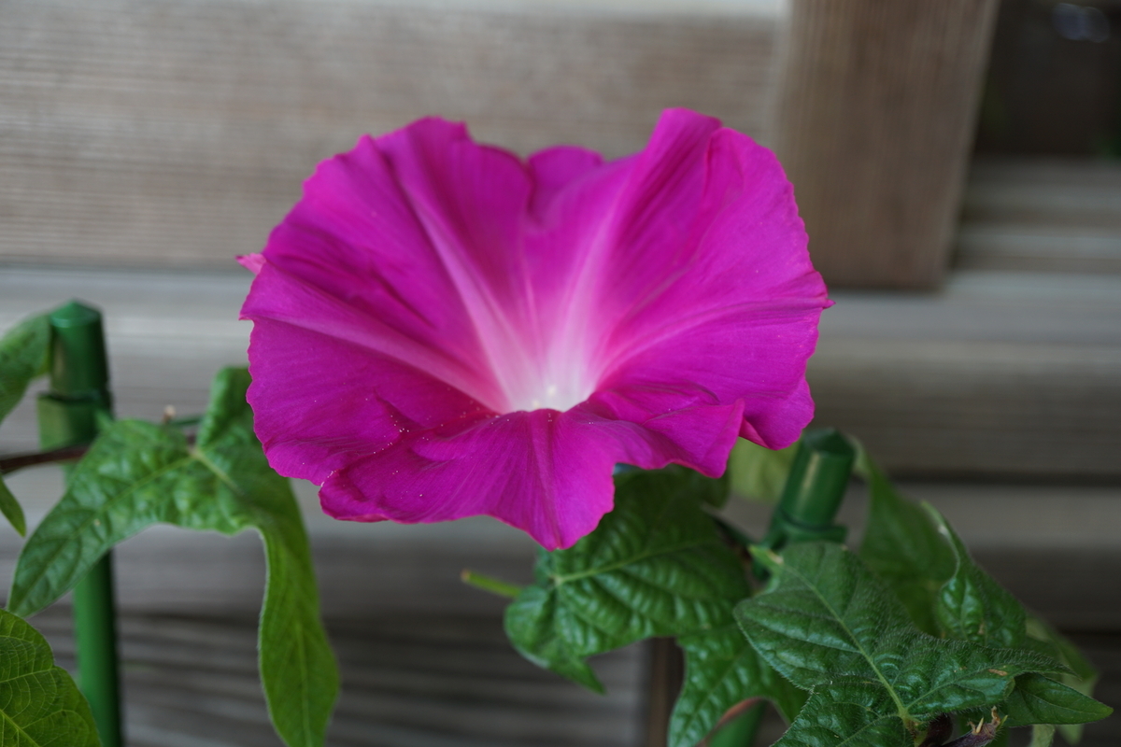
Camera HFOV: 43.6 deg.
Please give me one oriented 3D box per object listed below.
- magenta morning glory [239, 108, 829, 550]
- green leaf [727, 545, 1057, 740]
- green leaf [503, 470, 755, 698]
[{"bbox_3d":[-0.004,0.002,0.294,0.118,0.055,0.108,-2,49,3],"label":"magenta morning glory"},{"bbox_3d":[0.065,0.052,0.268,0.060,0.018,0.052,-31,62,-19],"label":"green leaf"},{"bbox_3d":[0.015,0.044,0.297,0.052,0.018,0.050,-13,61,-7],"label":"green leaf"}]

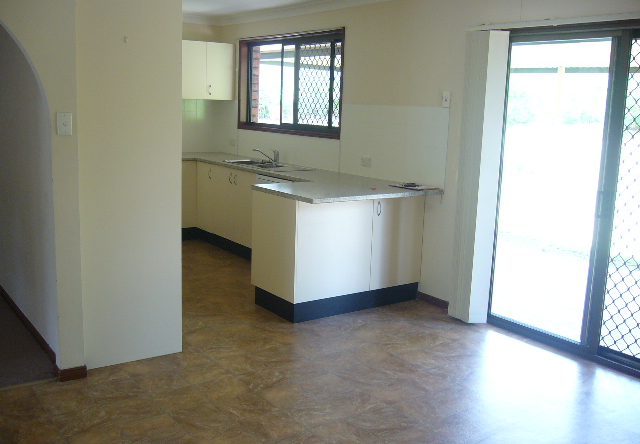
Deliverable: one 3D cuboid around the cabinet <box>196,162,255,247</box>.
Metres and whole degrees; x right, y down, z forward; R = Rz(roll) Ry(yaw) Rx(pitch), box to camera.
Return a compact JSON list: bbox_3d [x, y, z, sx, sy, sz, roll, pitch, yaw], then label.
[{"bbox_3d":[-0.726,-0.220,6.629,0.598,0.725,1.210,-6,13,-36],"label":"cabinet"}]

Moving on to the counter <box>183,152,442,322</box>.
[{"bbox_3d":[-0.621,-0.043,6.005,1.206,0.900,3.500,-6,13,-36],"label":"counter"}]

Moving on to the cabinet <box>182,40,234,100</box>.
[{"bbox_3d":[-1.345,-1.677,7.184,0.720,0.615,0.300,-6,13,-36],"label":"cabinet"}]

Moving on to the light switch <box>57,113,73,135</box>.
[{"bbox_3d":[-1.295,-0.499,3.286,0.072,0.115,0.014,-6,13,-36],"label":"light switch"}]

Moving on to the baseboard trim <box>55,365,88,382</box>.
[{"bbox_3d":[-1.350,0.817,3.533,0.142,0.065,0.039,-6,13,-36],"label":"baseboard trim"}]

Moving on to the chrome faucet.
[{"bbox_3d":[-0.516,-0.620,6.227,0.280,0.160,0.060,-6,13,-36],"label":"chrome faucet"}]

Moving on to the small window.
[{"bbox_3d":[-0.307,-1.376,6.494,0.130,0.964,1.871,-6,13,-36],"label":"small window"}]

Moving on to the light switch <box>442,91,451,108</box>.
[{"bbox_3d":[0.923,-0.901,4.752,0.014,0.115,0.072,-6,13,-36],"label":"light switch"}]

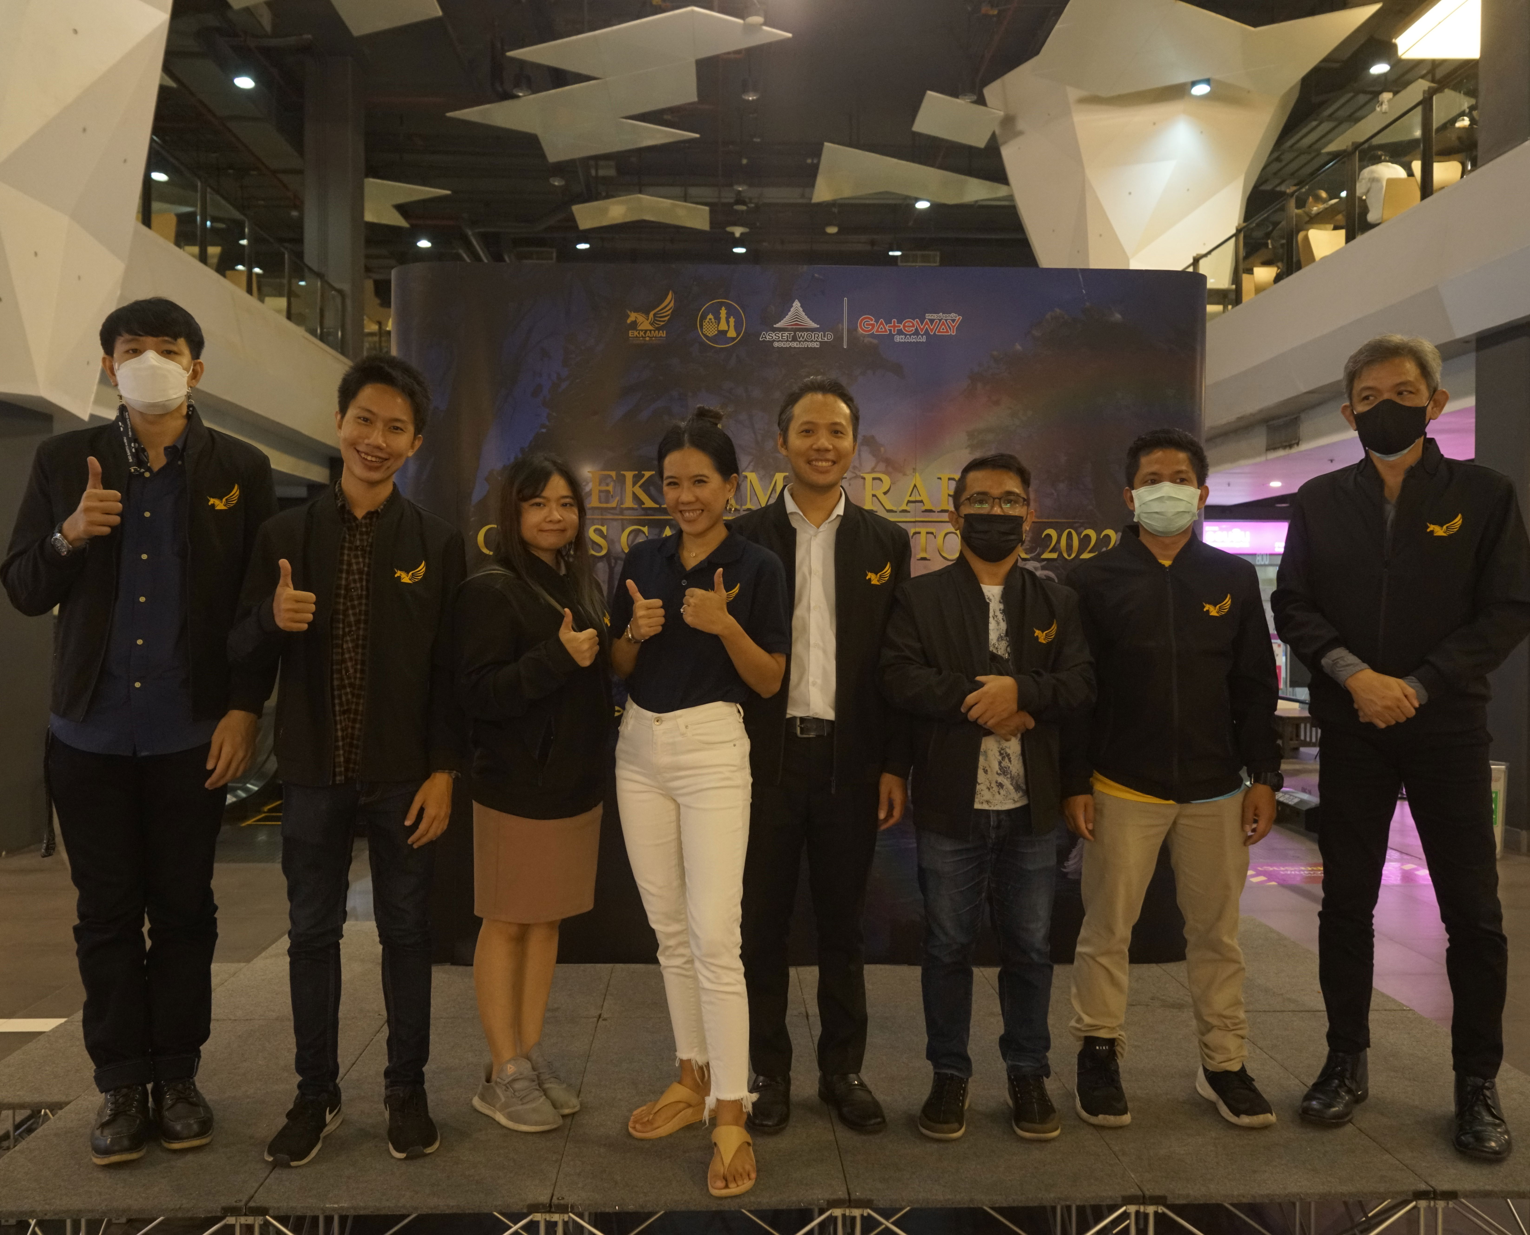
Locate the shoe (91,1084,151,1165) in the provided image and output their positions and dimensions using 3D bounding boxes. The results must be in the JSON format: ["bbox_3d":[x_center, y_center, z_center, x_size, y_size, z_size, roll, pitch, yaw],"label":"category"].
[{"bbox_3d":[-1.435,1.086,2.876,0.110,0.145,0.295,0,1,-24],"label":"shoe"}]

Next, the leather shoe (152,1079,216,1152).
[{"bbox_3d":[-1.327,1.081,2.925,0.110,0.145,0.300,0,1,-32],"label":"leather shoe"}]

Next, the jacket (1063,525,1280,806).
[{"bbox_3d":[0.968,0.109,3.072,0.485,0.645,0.300,0,1,12],"label":"jacket"}]

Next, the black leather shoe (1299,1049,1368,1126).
[{"bbox_3d":[1.371,1.097,3.096,0.108,0.140,0.290,1,1,34],"label":"black leather shoe"}]

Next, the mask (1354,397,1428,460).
[{"bbox_3d":[1.402,-0.422,2.878,0.148,0.135,0.090,-6,1,28],"label":"mask"}]

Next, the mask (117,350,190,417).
[{"bbox_3d":[-1.321,-0.506,2.777,0.150,0.140,0.090,0,1,-26],"label":"mask"}]

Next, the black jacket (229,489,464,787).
[{"bbox_3d":[-0.930,0.046,2.851,0.510,0.670,0.360,0,1,-14],"label":"black jacket"}]

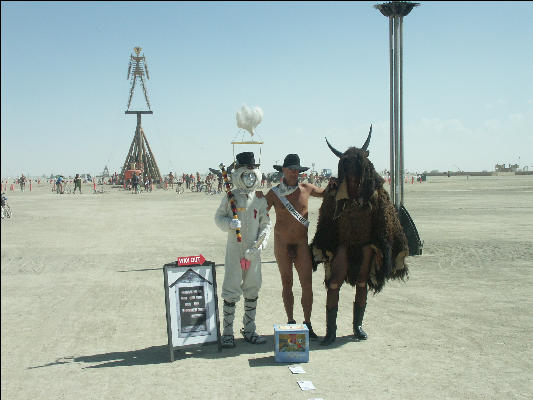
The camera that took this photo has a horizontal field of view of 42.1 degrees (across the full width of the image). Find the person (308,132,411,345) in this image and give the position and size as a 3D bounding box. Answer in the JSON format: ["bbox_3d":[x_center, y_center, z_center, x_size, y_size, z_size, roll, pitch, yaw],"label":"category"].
[{"bbox_3d":[0.905,0.336,6.743,0.950,2.110,0.650,0,2,2],"label":"person"}]

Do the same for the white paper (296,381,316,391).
[{"bbox_3d":[0.318,1.430,5.372,0.120,0.025,0.200,-1,2,-9],"label":"white paper"}]

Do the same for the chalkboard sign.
[{"bbox_3d":[-0.692,0.987,6.355,0.500,0.840,0.300,-1,2,-30],"label":"chalkboard sign"}]

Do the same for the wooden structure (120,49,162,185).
[{"bbox_3d":[-24.170,-16.339,134.000,8.100,26.700,8.100,0,2,0],"label":"wooden structure"}]

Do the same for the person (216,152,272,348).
[{"bbox_3d":[-0.237,0.474,6.668,0.560,1.850,0.480,0,2,-5],"label":"person"}]

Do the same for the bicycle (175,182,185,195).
[{"bbox_3d":[-7.909,-1.046,63.000,0.600,1.070,1.650,-1,2,-22],"label":"bicycle"}]

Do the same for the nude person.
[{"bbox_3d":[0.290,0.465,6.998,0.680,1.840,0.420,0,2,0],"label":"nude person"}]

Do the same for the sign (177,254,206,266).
[{"bbox_3d":[-0.683,0.554,6.350,0.280,0.100,0.030,-1,2,-30],"label":"sign"}]

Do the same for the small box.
[{"bbox_3d":[0.230,1.271,6.179,0.300,0.285,0.280,0,2,2],"label":"small box"}]

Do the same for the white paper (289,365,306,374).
[{"bbox_3d":[0.255,1.415,5.810,0.120,0.025,0.200,-1,2,-9],"label":"white paper"}]

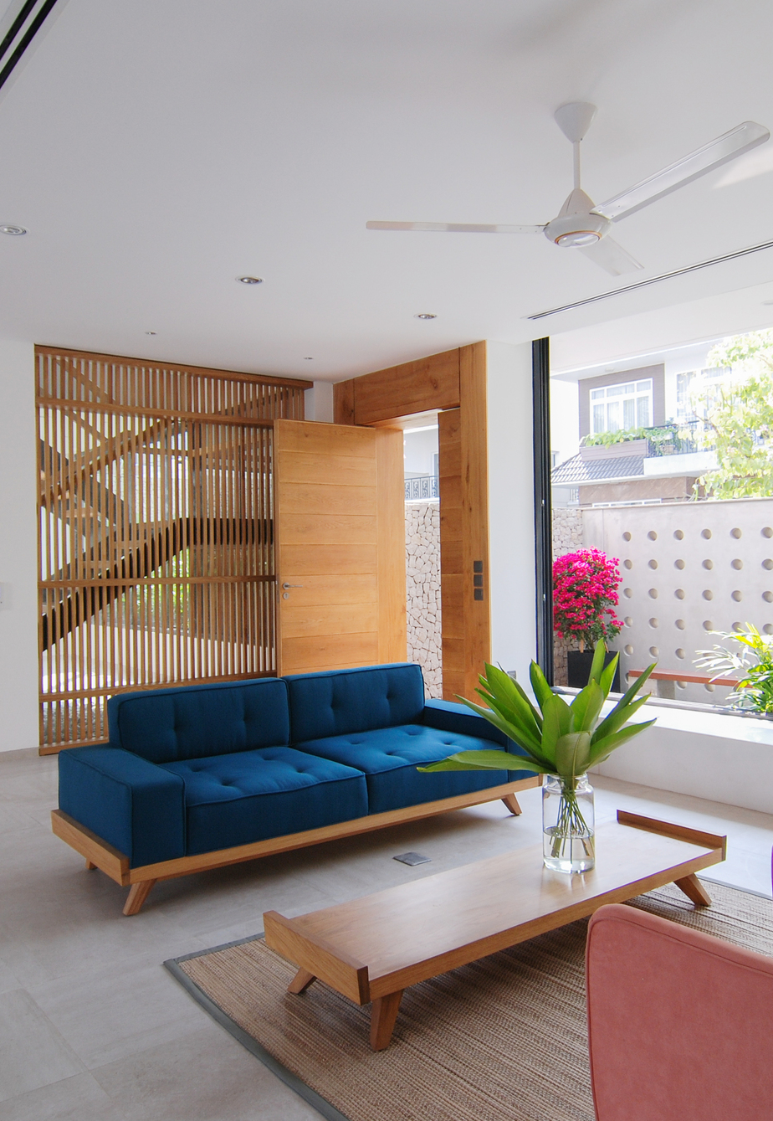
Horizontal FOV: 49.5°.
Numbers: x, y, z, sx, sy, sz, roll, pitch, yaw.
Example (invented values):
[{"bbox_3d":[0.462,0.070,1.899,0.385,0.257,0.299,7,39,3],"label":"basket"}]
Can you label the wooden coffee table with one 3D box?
[{"bbox_3d":[0.471,1.187,2.890,1.740,0.245,0.485,0,0,-38],"label":"wooden coffee table"}]

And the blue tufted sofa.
[{"bbox_3d":[-0.313,0.957,3.983,2.220,0.730,0.800,0,0,-38],"label":"blue tufted sofa"}]

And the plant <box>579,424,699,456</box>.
[{"bbox_3d":[7.586,-3.588,24.990,0.700,0.700,3.800,0,0,-39],"label":"plant"}]

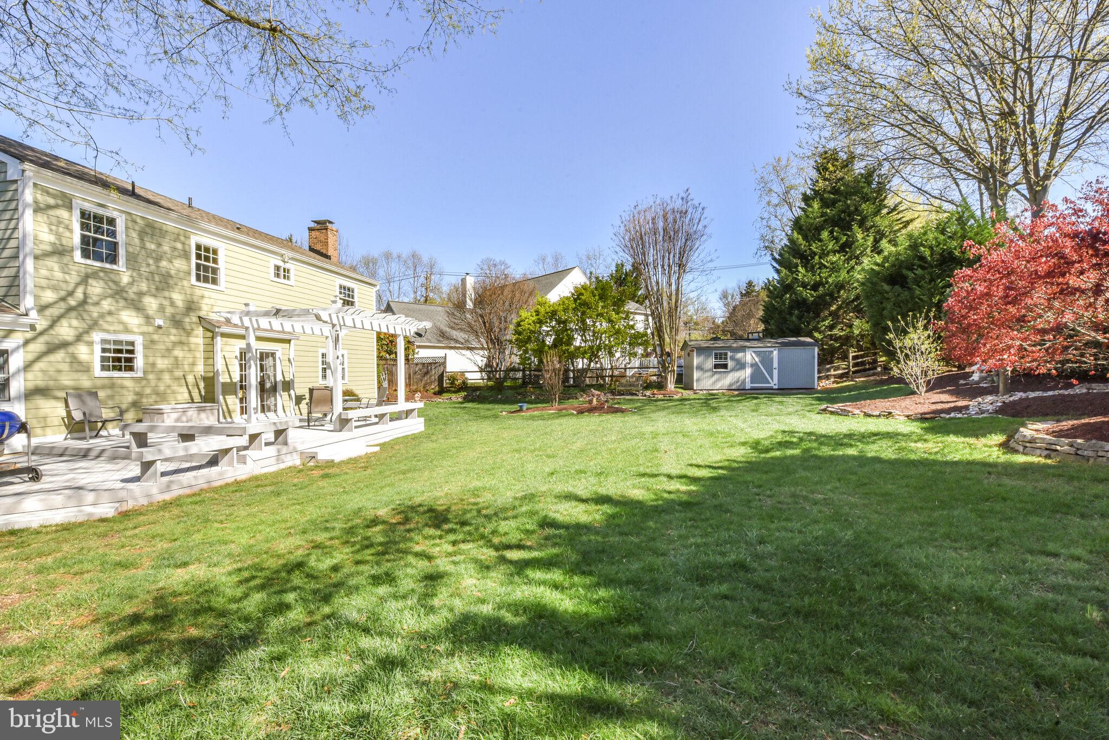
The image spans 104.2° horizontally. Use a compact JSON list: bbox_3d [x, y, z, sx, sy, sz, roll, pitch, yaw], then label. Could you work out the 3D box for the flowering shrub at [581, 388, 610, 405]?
[{"bbox_3d":[1.562,1.021,16.394,1.090,0.690,1.090,-1,0,0],"label":"flowering shrub"}]

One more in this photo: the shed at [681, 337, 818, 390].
[{"bbox_3d":[9.305,-0.277,20.975,5.700,2.380,2.700,-1,0,5],"label":"shed"}]

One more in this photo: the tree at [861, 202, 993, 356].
[{"bbox_3d":[17.777,-4.056,20.525,5.430,7.820,5.430,-1,0,0],"label":"tree"}]

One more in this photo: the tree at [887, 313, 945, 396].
[{"bbox_3d":[11.734,-0.506,14.003,1.640,2.670,1.640,-1,0,0],"label":"tree"}]

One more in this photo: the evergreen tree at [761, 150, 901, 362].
[{"bbox_3d":[15.643,-6.151,24.539,6.940,12.650,6.940,-1,0,0],"label":"evergreen tree"}]

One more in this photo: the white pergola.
[{"bbox_3d":[-5.592,-0.092,11.051,3.550,2.970,3.700,-1,0,14],"label":"white pergola"}]

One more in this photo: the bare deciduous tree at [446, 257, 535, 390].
[{"bbox_3d":[-3.451,-2.483,23.017,4.760,7.090,4.760,-1,0,0],"label":"bare deciduous tree"}]

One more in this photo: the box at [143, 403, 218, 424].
[{"bbox_3d":[-8.966,1.148,10.394,0.680,0.570,1.250,-1,0,14],"label":"box"}]

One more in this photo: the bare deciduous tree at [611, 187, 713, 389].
[{"bbox_3d":[5.013,-3.736,20.024,4.620,9.280,4.620,-1,0,0],"label":"bare deciduous tree"}]

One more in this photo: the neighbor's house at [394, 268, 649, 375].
[{"bbox_3d":[-3.051,-3.921,37.526,20.000,10.200,13.000,-1,0,-29],"label":"neighbor's house"}]

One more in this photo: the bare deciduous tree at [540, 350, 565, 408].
[{"bbox_3d":[-0.081,0.316,16.998,0.960,2.240,0.960,-1,0,0],"label":"bare deciduous tree"}]

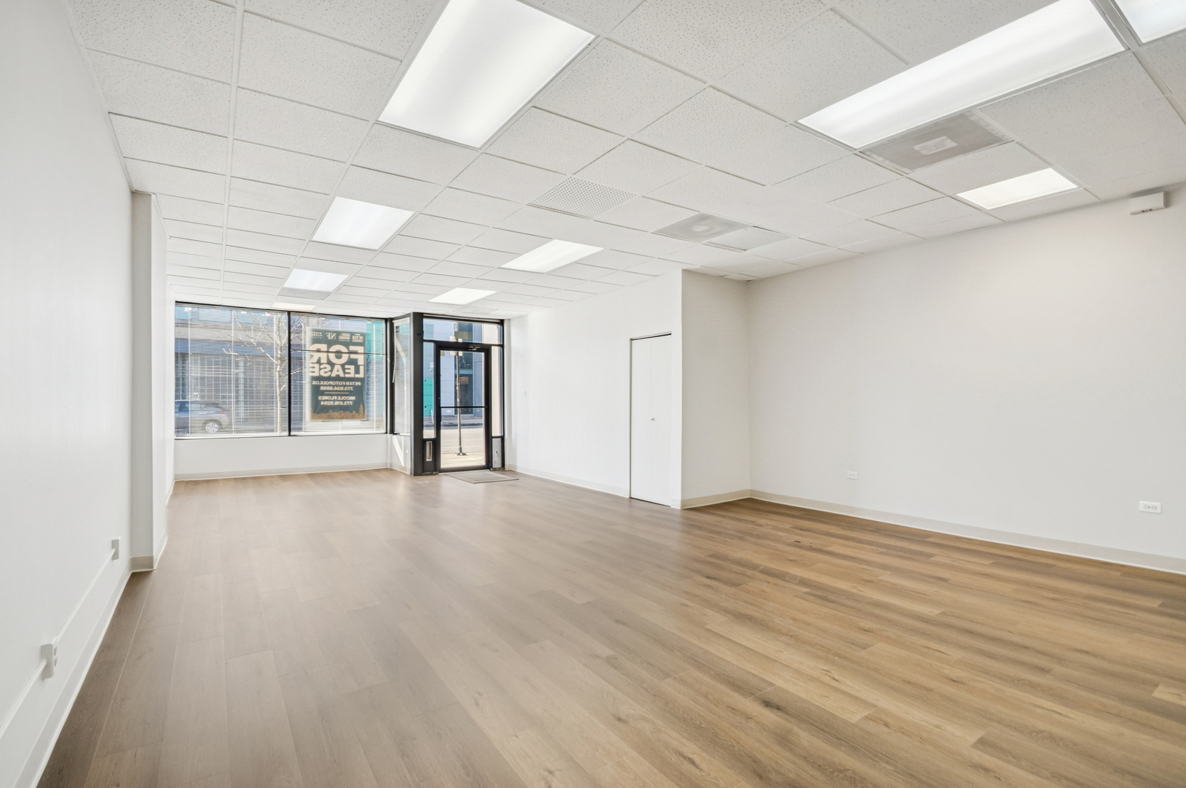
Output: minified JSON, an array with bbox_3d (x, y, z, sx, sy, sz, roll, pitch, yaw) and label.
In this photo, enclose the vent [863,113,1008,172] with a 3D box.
[{"bbox_3d":[2.088,-1.533,3.022,0.580,0.040,0.580,0,-1,-34],"label":"vent"}]

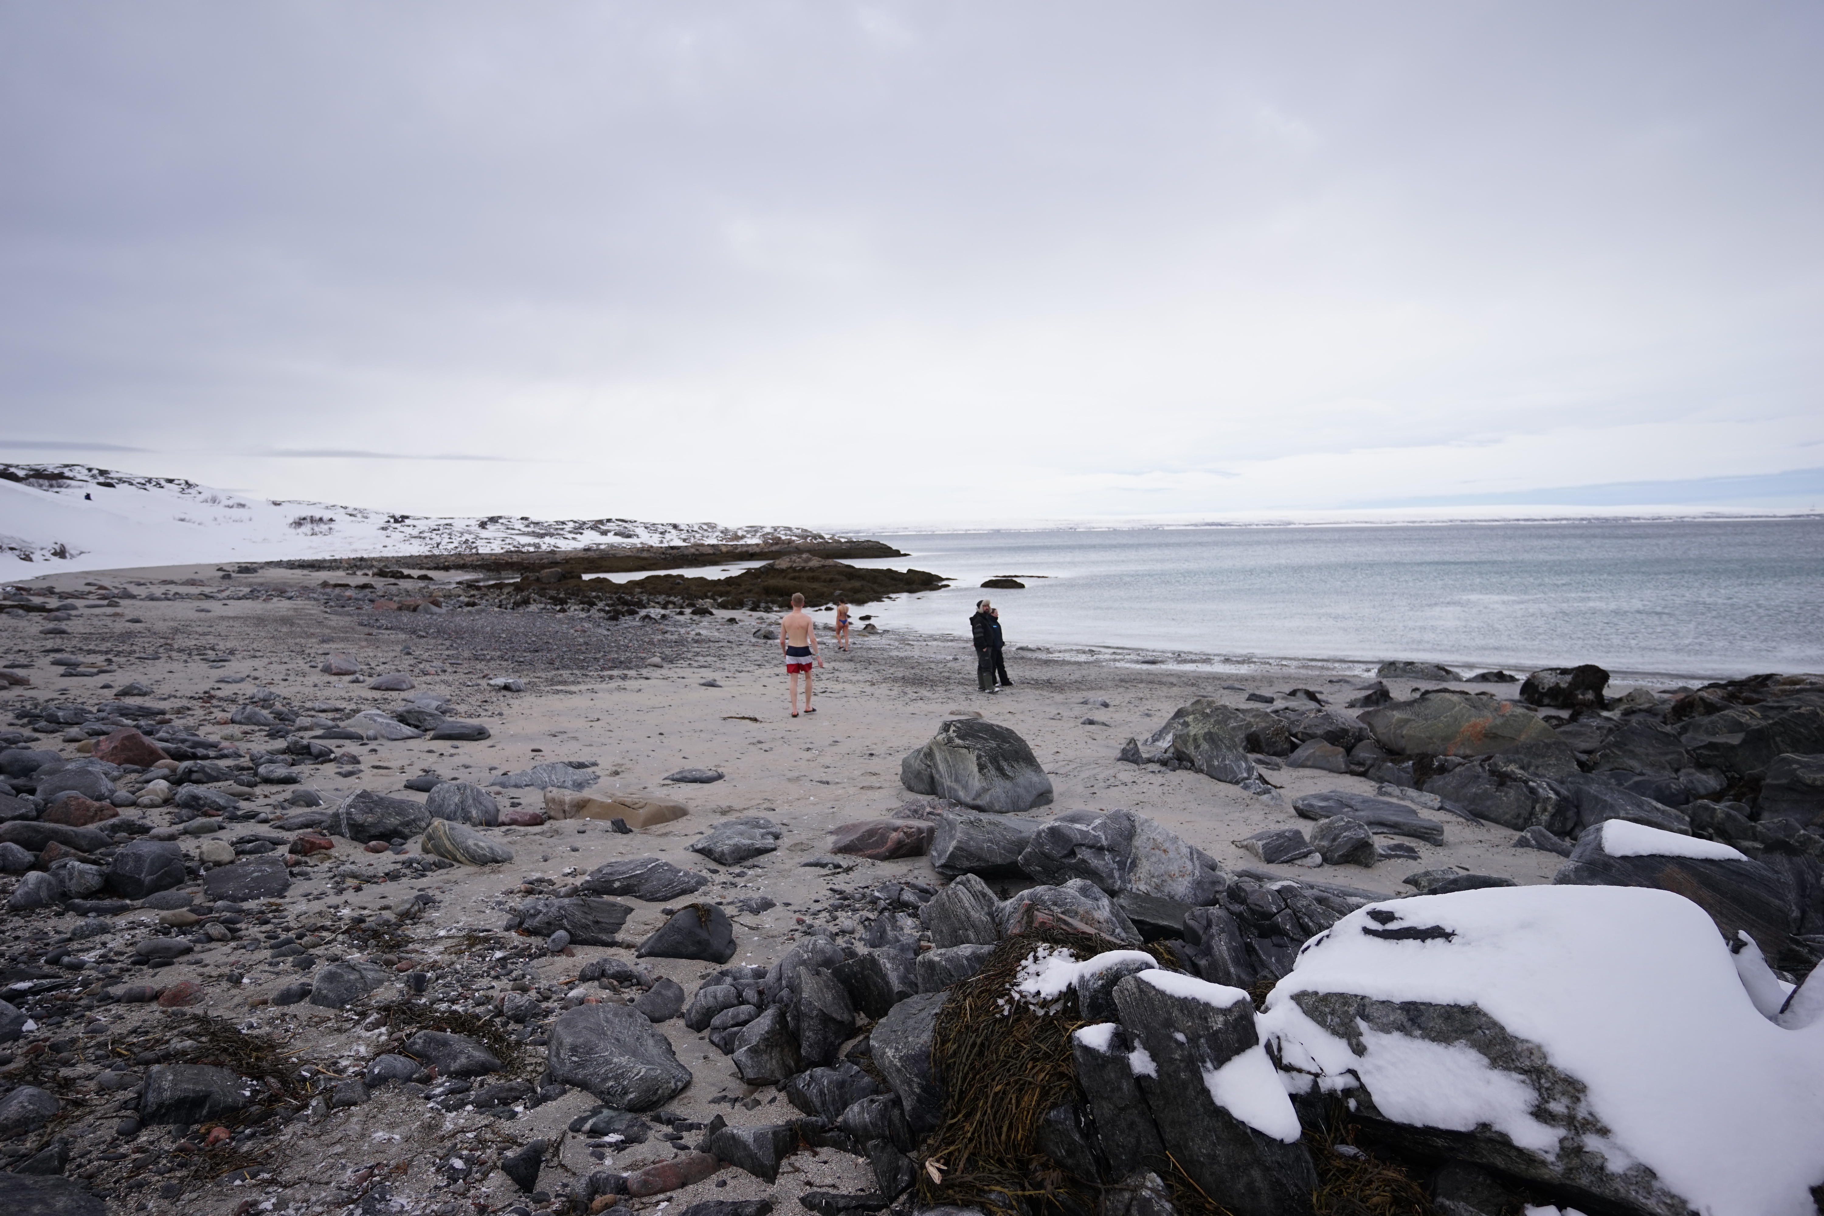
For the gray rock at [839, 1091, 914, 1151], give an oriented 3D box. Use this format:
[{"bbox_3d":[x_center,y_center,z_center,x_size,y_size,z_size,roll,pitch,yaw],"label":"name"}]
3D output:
[{"bbox_3d":[-0.109,1.688,2.830,0.261,0.139,0.188,-1,5,0],"label":"gray rock"}]

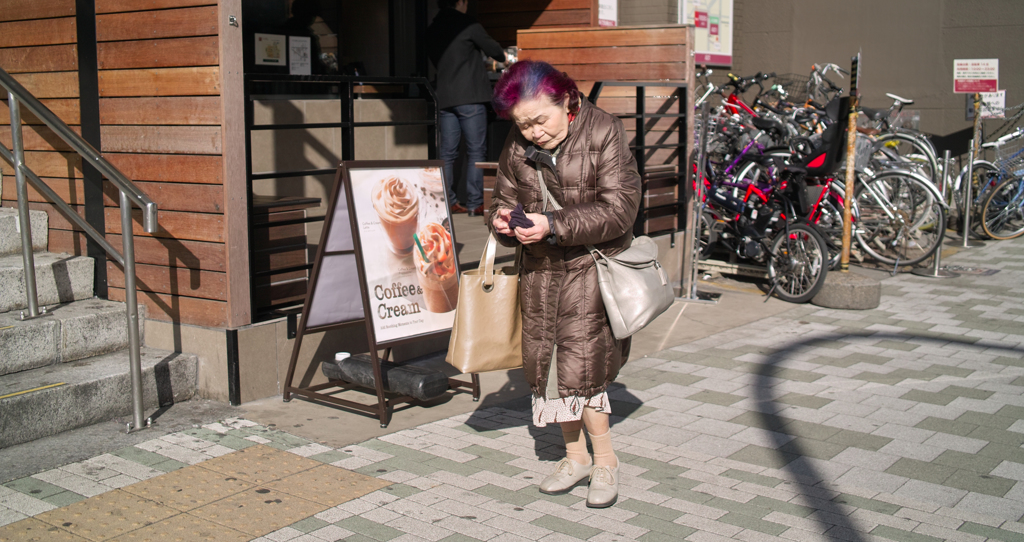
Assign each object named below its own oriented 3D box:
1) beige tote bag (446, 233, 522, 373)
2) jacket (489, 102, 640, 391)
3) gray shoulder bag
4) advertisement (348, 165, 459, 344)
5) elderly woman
[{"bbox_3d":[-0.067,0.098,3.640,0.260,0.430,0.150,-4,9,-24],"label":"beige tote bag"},{"bbox_3d":[0.164,-0.074,3.650,0.460,0.910,0.390,4,9,28],"label":"jacket"},{"bbox_3d":[0.288,-0.057,3.590,0.420,0.500,0.200,-5,9,-30],"label":"gray shoulder bag"},{"bbox_3d":[-0.403,-0.081,4.630,0.030,0.680,0.500,-9,-1,41],"label":"advertisement"},{"bbox_3d":[0.165,0.030,3.670,0.450,1.370,0.410,4,9,28],"label":"elderly woman"}]

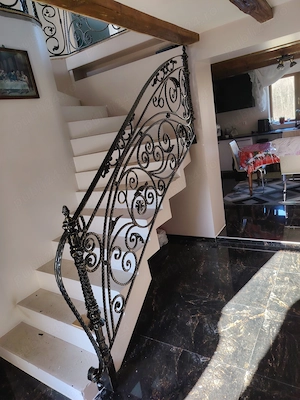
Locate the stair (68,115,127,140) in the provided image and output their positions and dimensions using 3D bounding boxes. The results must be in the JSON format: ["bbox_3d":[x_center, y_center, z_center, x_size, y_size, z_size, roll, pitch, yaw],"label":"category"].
[{"bbox_3d":[-0.649,-0.857,3.290,0.290,0.170,1.050,0,18,32],"label":"stair"}]

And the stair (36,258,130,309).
[{"bbox_3d":[-0.523,0.656,2.233,0.950,0.170,0.250,1,18,34],"label":"stair"}]

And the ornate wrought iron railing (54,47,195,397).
[{"bbox_3d":[0.015,-0.170,2.156,0.150,2.210,2.070,0,17,31],"label":"ornate wrought iron railing"}]

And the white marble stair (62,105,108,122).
[{"bbox_3d":[-0.868,-1.024,3.379,0.300,0.170,1.000,-4,16,19],"label":"white marble stair"}]

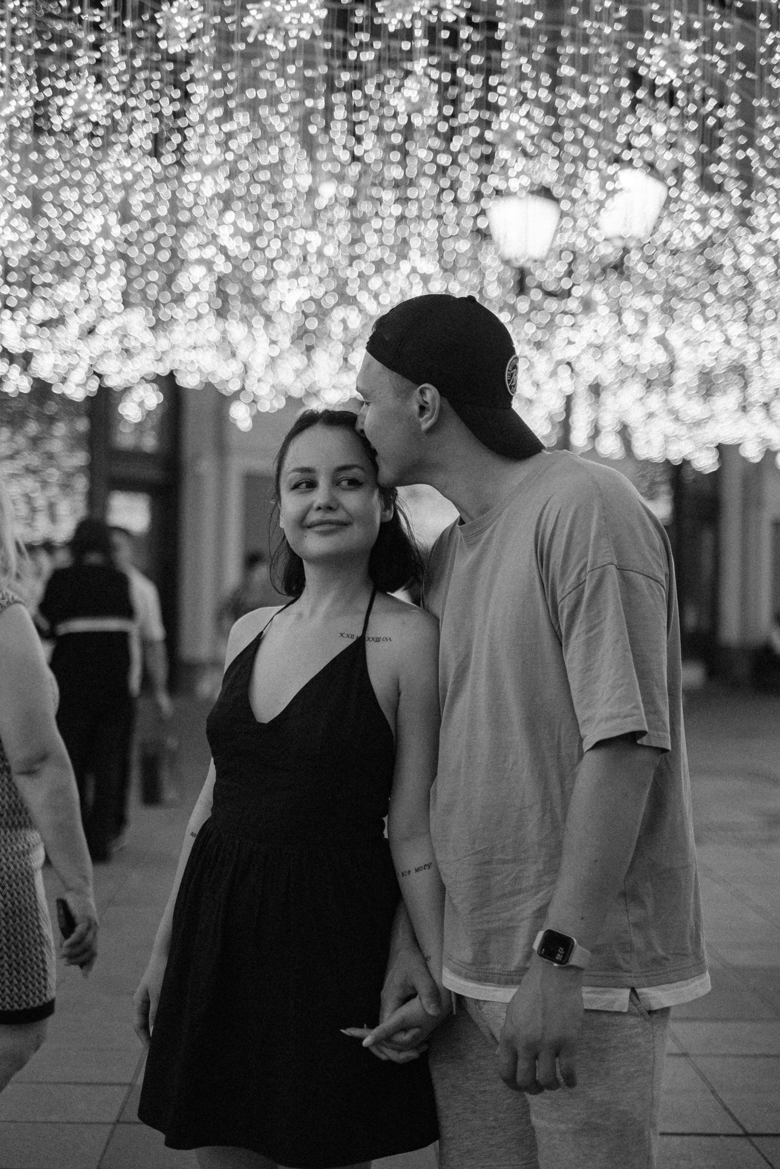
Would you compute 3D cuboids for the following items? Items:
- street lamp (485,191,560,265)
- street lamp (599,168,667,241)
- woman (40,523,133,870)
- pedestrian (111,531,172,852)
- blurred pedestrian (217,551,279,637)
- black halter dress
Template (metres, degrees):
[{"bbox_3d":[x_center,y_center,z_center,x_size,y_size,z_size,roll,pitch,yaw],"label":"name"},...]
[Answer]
[{"bbox_3d":[1.030,-2.736,13.200,0.520,0.580,0.520,1,0,0],"label":"street lamp"},{"bbox_3d":[1.731,-2.741,12.400,0.520,0.570,0.520,1,0,0],"label":"street lamp"},{"bbox_3d":[-1.485,0.523,8.500,0.480,1.690,0.360,1,0,-6],"label":"woman"},{"bbox_3d":[-1.407,0.547,9.200,0.500,1.720,0.340,1,0,6],"label":"pedestrian"},{"bbox_3d":[-1.200,0.540,14.500,0.500,1.650,0.360,1,0,-30],"label":"blurred pedestrian"},{"bbox_3d":[-0.143,0.385,2.420,0.430,0.780,0.360,1,0,28],"label":"black halter dress"}]

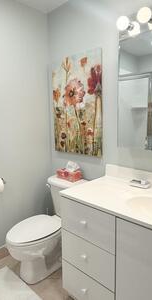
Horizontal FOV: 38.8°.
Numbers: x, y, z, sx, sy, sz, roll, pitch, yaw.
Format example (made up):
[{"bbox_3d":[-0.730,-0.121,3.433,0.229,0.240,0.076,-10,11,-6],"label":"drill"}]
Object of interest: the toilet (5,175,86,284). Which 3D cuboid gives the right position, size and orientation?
[{"bbox_3d":[-0.243,0.679,1.894,0.743,0.735,0.445,-9,12,-43],"label":"toilet"}]

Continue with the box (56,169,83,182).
[{"bbox_3d":[-0.064,0.237,2.082,0.125,0.080,0.243,-9,12,-43],"label":"box"}]

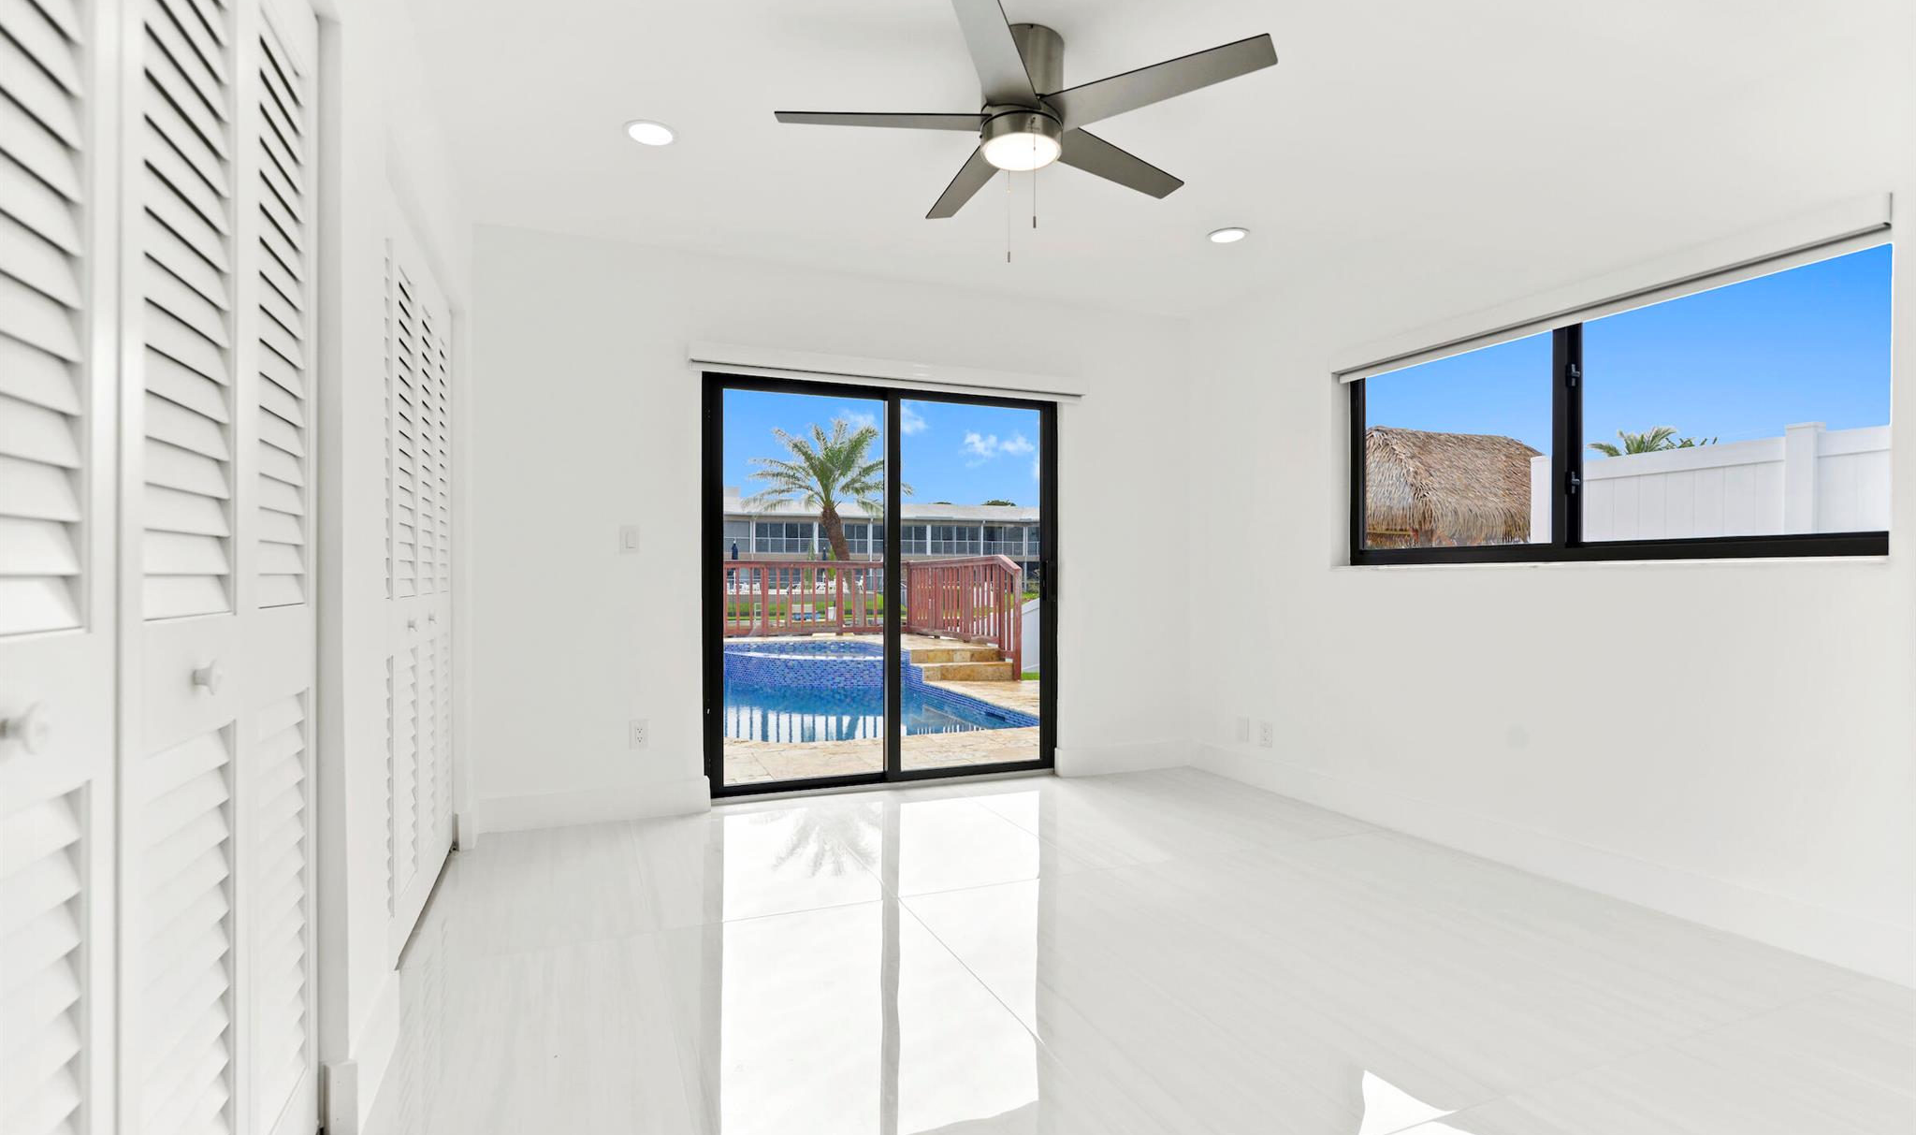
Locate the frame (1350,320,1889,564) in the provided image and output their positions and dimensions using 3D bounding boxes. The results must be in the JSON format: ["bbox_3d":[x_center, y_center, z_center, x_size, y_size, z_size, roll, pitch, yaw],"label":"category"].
[{"bbox_3d":[2.193,-0.469,3.075,0.080,0.905,1.827,0,0,-23],"label":"frame"}]

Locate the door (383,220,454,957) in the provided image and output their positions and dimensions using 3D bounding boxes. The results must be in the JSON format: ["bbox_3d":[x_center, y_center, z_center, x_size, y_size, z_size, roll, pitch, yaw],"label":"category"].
[{"bbox_3d":[-1.661,0.041,2.603,0.040,2.034,1.235,0,0,-23],"label":"door"}]

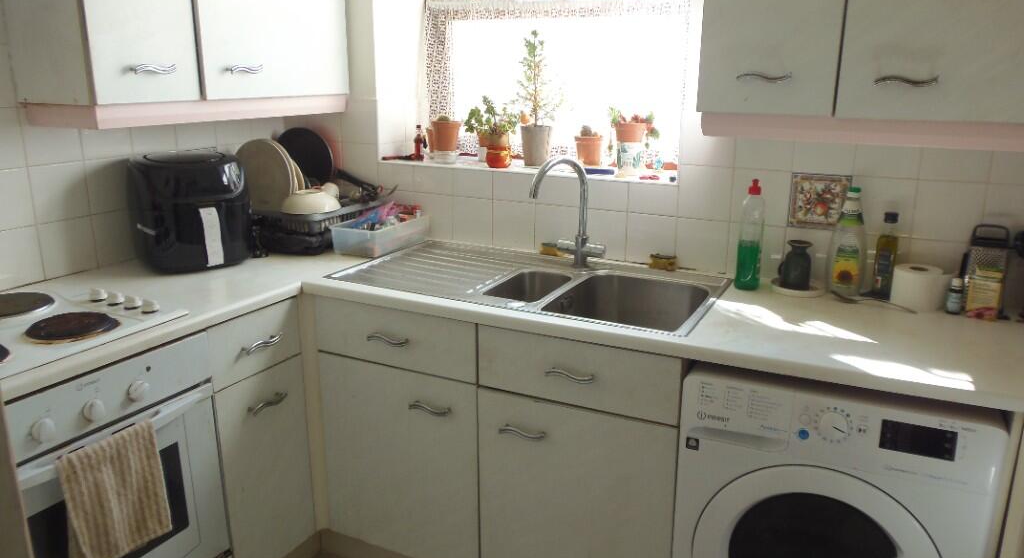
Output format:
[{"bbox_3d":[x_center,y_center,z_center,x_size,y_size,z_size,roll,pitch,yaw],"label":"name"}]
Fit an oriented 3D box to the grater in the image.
[{"bbox_3d":[1.139,-0.026,1.710,0.100,0.216,0.080,10,18,29],"label":"grater"}]

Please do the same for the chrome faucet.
[{"bbox_3d":[0.141,-0.181,2.018,0.230,0.325,0.140,-14,21,-43],"label":"chrome faucet"}]

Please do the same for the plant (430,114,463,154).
[{"bbox_3d":[-0.225,-0.501,2.433,0.104,0.121,0.104,1,16,0],"label":"plant"}]

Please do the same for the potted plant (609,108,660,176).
[{"bbox_3d":[0.370,-0.422,2.185,0.150,0.203,0.140,8,17,24],"label":"potted plant"}]

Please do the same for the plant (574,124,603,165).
[{"bbox_3d":[0.262,-0.439,2.343,0.099,0.140,0.099,0,16,0],"label":"plant"}]

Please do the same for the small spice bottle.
[{"bbox_3d":[1.054,0.039,1.690,0.037,0.088,0.037,8,18,24],"label":"small spice bottle"}]

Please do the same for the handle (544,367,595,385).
[{"bbox_3d":[0.132,0.220,1.629,0.117,0.024,0.025,8,17,24],"label":"handle"}]

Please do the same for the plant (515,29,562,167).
[{"bbox_3d":[0.090,-0.592,2.341,0.148,0.431,0.148,0,16,0],"label":"plant"}]

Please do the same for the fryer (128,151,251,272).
[{"bbox_3d":[-0.935,-0.203,2.070,0.268,0.297,0.286,-14,21,-42],"label":"fryer"}]

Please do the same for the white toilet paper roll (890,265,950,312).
[{"bbox_3d":[1.003,0.020,1.757,0.120,0.100,0.120,8,17,24],"label":"white toilet paper roll"}]

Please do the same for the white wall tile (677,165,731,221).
[{"bbox_3d":[0.542,-0.239,1.990,0.146,0.146,0.010,8,17,25],"label":"white wall tile"}]

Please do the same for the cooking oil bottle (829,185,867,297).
[{"bbox_3d":[0.877,-0.099,1.839,0.090,0.281,0.082,8,17,25],"label":"cooking oil bottle"}]

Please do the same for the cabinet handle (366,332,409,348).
[{"bbox_3d":[-0.319,0.158,1.826,0.124,0.027,0.028,8,18,24],"label":"cabinet handle"}]

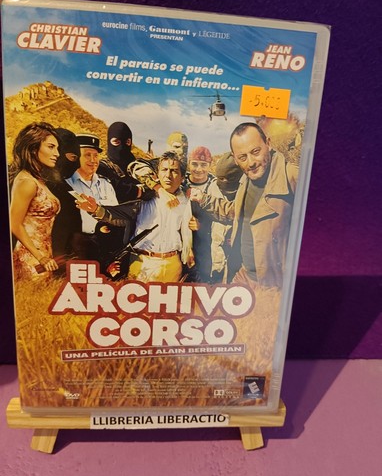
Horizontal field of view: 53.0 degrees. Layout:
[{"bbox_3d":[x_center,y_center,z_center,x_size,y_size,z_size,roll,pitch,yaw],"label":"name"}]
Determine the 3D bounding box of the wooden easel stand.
[{"bbox_3d":[-0.018,0.009,0.213,0.148,0.206,0.115,2,30,-5],"label":"wooden easel stand"}]

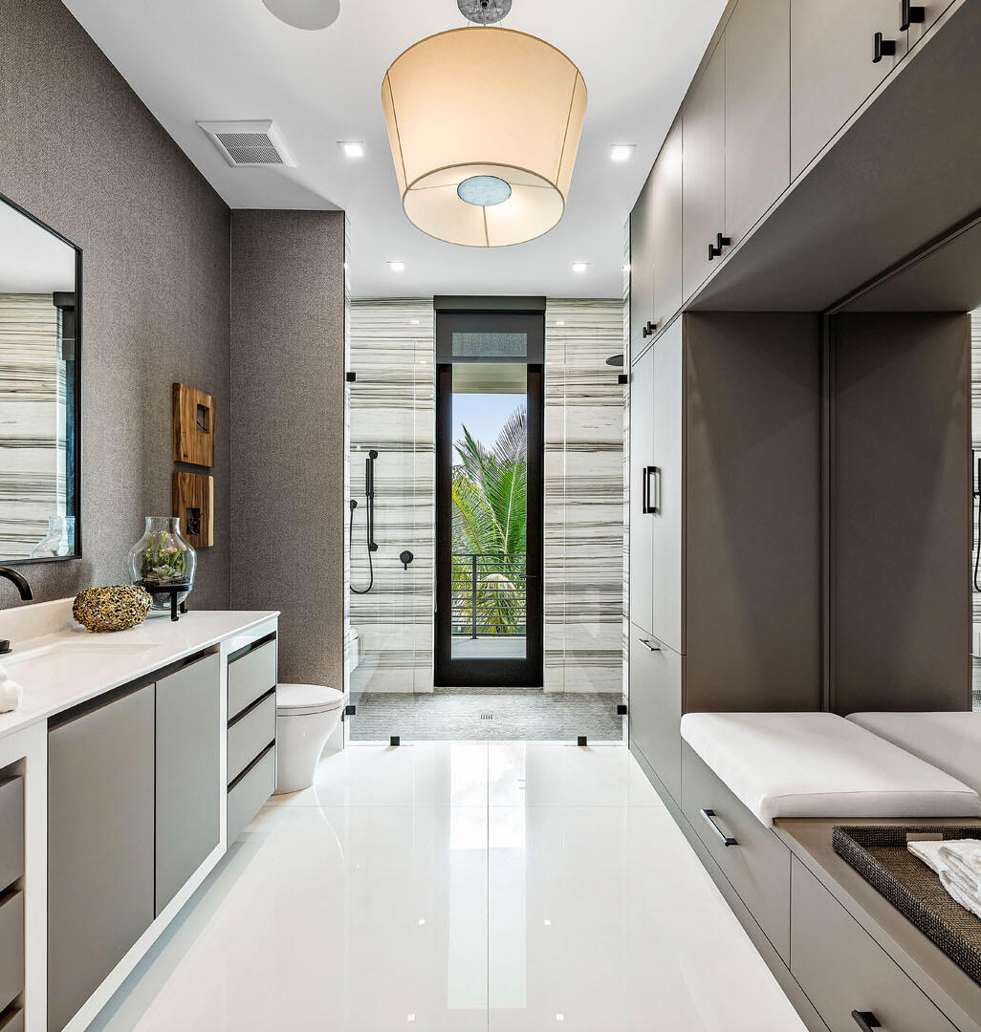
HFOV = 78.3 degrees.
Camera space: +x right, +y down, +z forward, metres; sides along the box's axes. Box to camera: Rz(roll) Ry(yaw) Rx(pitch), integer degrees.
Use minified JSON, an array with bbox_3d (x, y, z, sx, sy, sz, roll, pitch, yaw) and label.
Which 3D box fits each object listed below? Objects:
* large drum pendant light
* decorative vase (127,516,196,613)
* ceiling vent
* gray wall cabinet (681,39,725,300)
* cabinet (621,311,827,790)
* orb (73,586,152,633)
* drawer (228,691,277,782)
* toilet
[{"bbox_3d":[-0.019,-1.191,2.020,0.680,0.340,0.680,0,-1,0],"label":"large drum pendant light"},{"bbox_3d":[-1.266,0.200,2.340,0.240,0.392,0.240,0,-1,0],"label":"decorative vase"},{"bbox_3d":[-1.123,-1.727,2.820,0.333,0.025,0.340,0,-1,0],"label":"ceiling vent"},{"bbox_3d":[1.085,-1.257,2.260,0.579,0.780,0.432,0,-1,0],"label":"gray wall cabinet"},{"bbox_3d":[1.085,0.223,2.958,0.589,2.120,0.924,0,-1,0],"label":"cabinet"},{"bbox_3d":[-1.273,0.312,2.030,0.230,0.158,0.230,0,-1,0],"label":"orb"},{"bbox_3d":[-1.091,0.802,2.208,0.450,0.190,0.445,0,-1,0],"label":"drawer"},{"bbox_3d":[-1.083,0.963,2.955,0.735,0.700,0.380,0,-1,0],"label":"toilet"}]

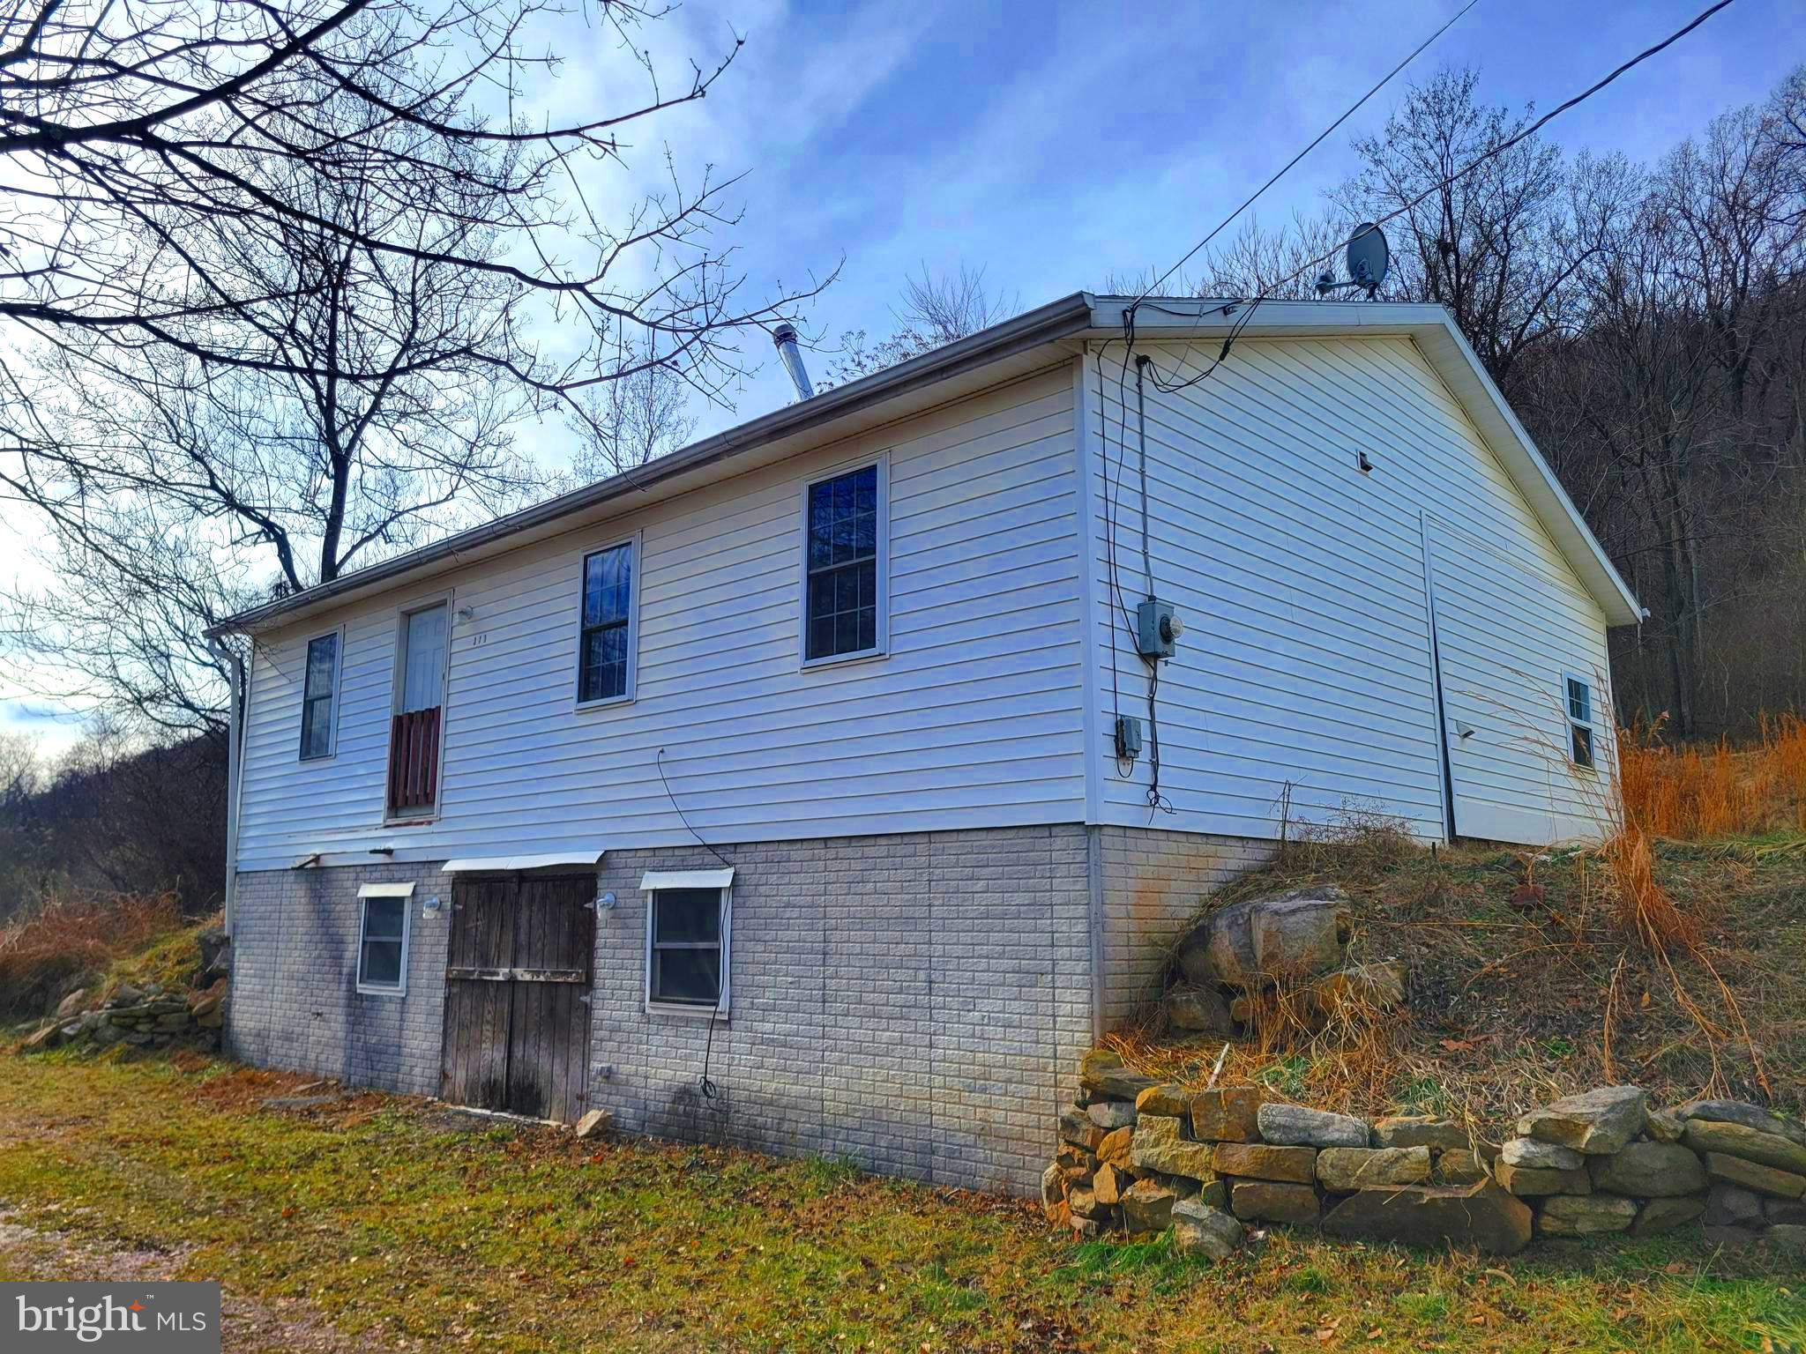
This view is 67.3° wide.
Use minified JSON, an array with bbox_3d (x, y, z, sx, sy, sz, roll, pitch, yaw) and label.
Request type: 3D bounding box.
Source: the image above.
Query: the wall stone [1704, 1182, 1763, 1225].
[{"bbox_3d":[3.811,2.417,6.220,0.260,0.200,0.240,-2,-10,10],"label":"wall stone"}]

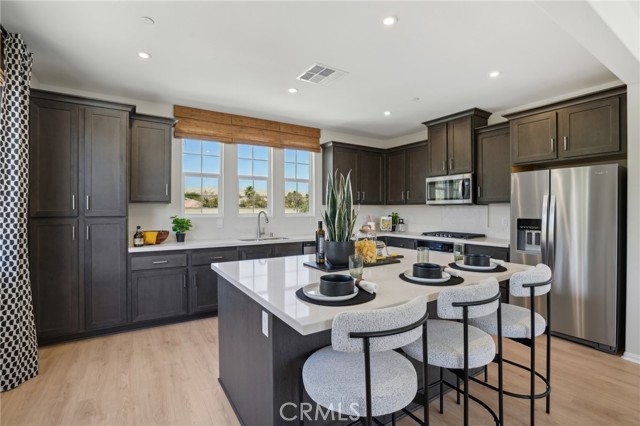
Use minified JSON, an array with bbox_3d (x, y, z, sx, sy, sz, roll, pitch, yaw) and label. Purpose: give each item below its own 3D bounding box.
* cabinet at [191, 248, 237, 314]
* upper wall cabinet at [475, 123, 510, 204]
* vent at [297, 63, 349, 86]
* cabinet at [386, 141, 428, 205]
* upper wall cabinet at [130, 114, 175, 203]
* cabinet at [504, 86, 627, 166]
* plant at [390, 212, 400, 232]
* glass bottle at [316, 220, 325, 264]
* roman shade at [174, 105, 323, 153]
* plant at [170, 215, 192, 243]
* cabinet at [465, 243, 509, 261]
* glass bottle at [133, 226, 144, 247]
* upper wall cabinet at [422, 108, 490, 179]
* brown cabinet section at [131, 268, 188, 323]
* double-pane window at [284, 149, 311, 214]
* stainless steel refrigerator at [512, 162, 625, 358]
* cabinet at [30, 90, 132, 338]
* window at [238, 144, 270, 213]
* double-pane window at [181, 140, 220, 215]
[{"bbox_3d":[-1.488,0.867,3.856,0.593,0.881,0.639,0,1,-32],"label":"cabinet"},{"bbox_3d":[2.531,-0.643,3.928,0.380,1.030,0.530,0,0,-33],"label":"upper wall cabinet"},{"bbox_3d":[0.028,-1.512,3.146,0.420,0.030,0.425,0,0,-33],"label":"vent"},{"bbox_3d":[1.671,-0.672,5.193,0.367,1.051,1.020,0,1,-32],"label":"cabinet"},{"bbox_3d":[-2.085,-0.632,3.512,0.440,1.020,0.370,0,0,-33],"label":"upper wall cabinet"},{"bbox_3d":[2.760,-0.856,3.157,0.657,0.595,1.025,0,1,-32],"label":"cabinet"},{"bbox_3d":[1.468,0.189,5.611,0.220,0.371,0.220,0,0,-33],"label":"plant"},{"bbox_3d":[-0.004,0.227,2.212,0.060,0.325,0.060,0,1,-32],"label":"glass bottle"},{"bbox_3d":[-0.966,-1.234,4.402,2.320,0.435,0.100,0,0,-33],"label":"roman shade"},{"bbox_3d":[-1.810,0.204,3.717,0.250,0.358,0.250,0,0,-33],"label":"plant"},{"bbox_3d":[2.417,0.862,3.907,0.600,0.880,0.580,0,0,-33],"label":"cabinet"},{"bbox_3d":[-2.135,0.277,3.355,0.097,0.233,0.097,0,1,-32],"label":"glass bottle"},{"bbox_3d":[2.110,-1.013,4.409,0.442,0.875,0.860,0,1,-32],"label":"upper wall cabinet"},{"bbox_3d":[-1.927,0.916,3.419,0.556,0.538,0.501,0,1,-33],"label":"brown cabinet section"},{"bbox_3d":[-0.372,-0.539,4.903,0.590,1.180,0.080,0,0,-33],"label":"double-pane window"},{"bbox_3d":[2.737,0.428,3.135,0.690,1.766,0.897,0,1,-32],"label":"stainless steel refrigerator"},{"bbox_3d":[-2.561,0.077,3.163,0.835,2.476,0.674,0,1,-32],"label":"cabinet"},{"bbox_3d":[-1.040,-0.548,4.538,0.565,1.190,0.080,0,1,-32],"label":"window"},{"bbox_3d":[-1.701,-0.544,4.129,0.558,1.190,0.080,0,1,-32],"label":"double-pane window"}]

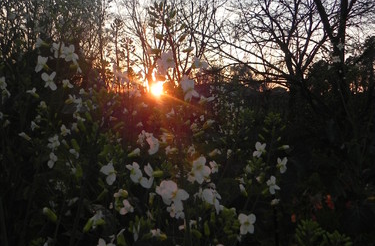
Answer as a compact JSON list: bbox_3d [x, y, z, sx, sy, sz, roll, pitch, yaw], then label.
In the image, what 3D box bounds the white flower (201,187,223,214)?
[{"bbox_3d":[0.027,0.086,0.419,0.026,0.029,0.017,-4,6,-38],"label":"white flower"}]

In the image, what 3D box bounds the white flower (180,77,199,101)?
[{"bbox_3d":[0.002,-0.038,0.419,0.025,0.029,0.016,-2,5,-20],"label":"white flower"}]

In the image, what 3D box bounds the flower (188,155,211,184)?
[{"bbox_3d":[0.013,0.050,0.403,0.025,0.029,0.015,-1,5,-9],"label":"flower"}]

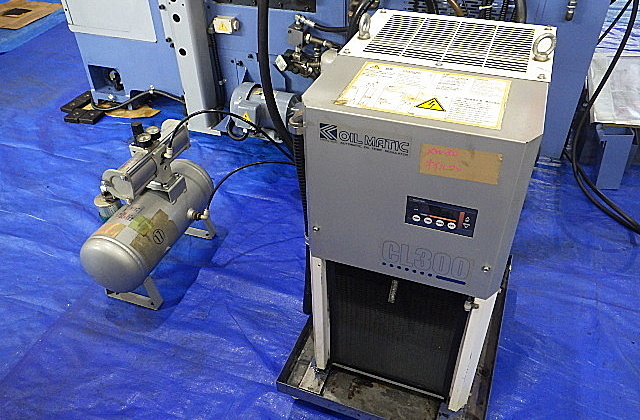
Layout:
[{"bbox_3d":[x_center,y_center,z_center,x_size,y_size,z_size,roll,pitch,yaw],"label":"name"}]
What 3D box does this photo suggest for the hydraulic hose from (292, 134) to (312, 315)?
[{"bbox_3d":[-0.031,0.048,1.045,0.037,0.487,0.048,13,41,18],"label":"hydraulic hose"}]

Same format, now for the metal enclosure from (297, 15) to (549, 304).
[{"bbox_3d":[0.221,-0.142,1.021,0.366,0.324,0.472,13,41,18],"label":"metal enclosure"}]

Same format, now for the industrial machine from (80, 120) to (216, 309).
[{"bbox_3d":[-0.472,-0.015,1.417,0.267,0.447,0.461,13,41,18],"label":"industrial machine"}]

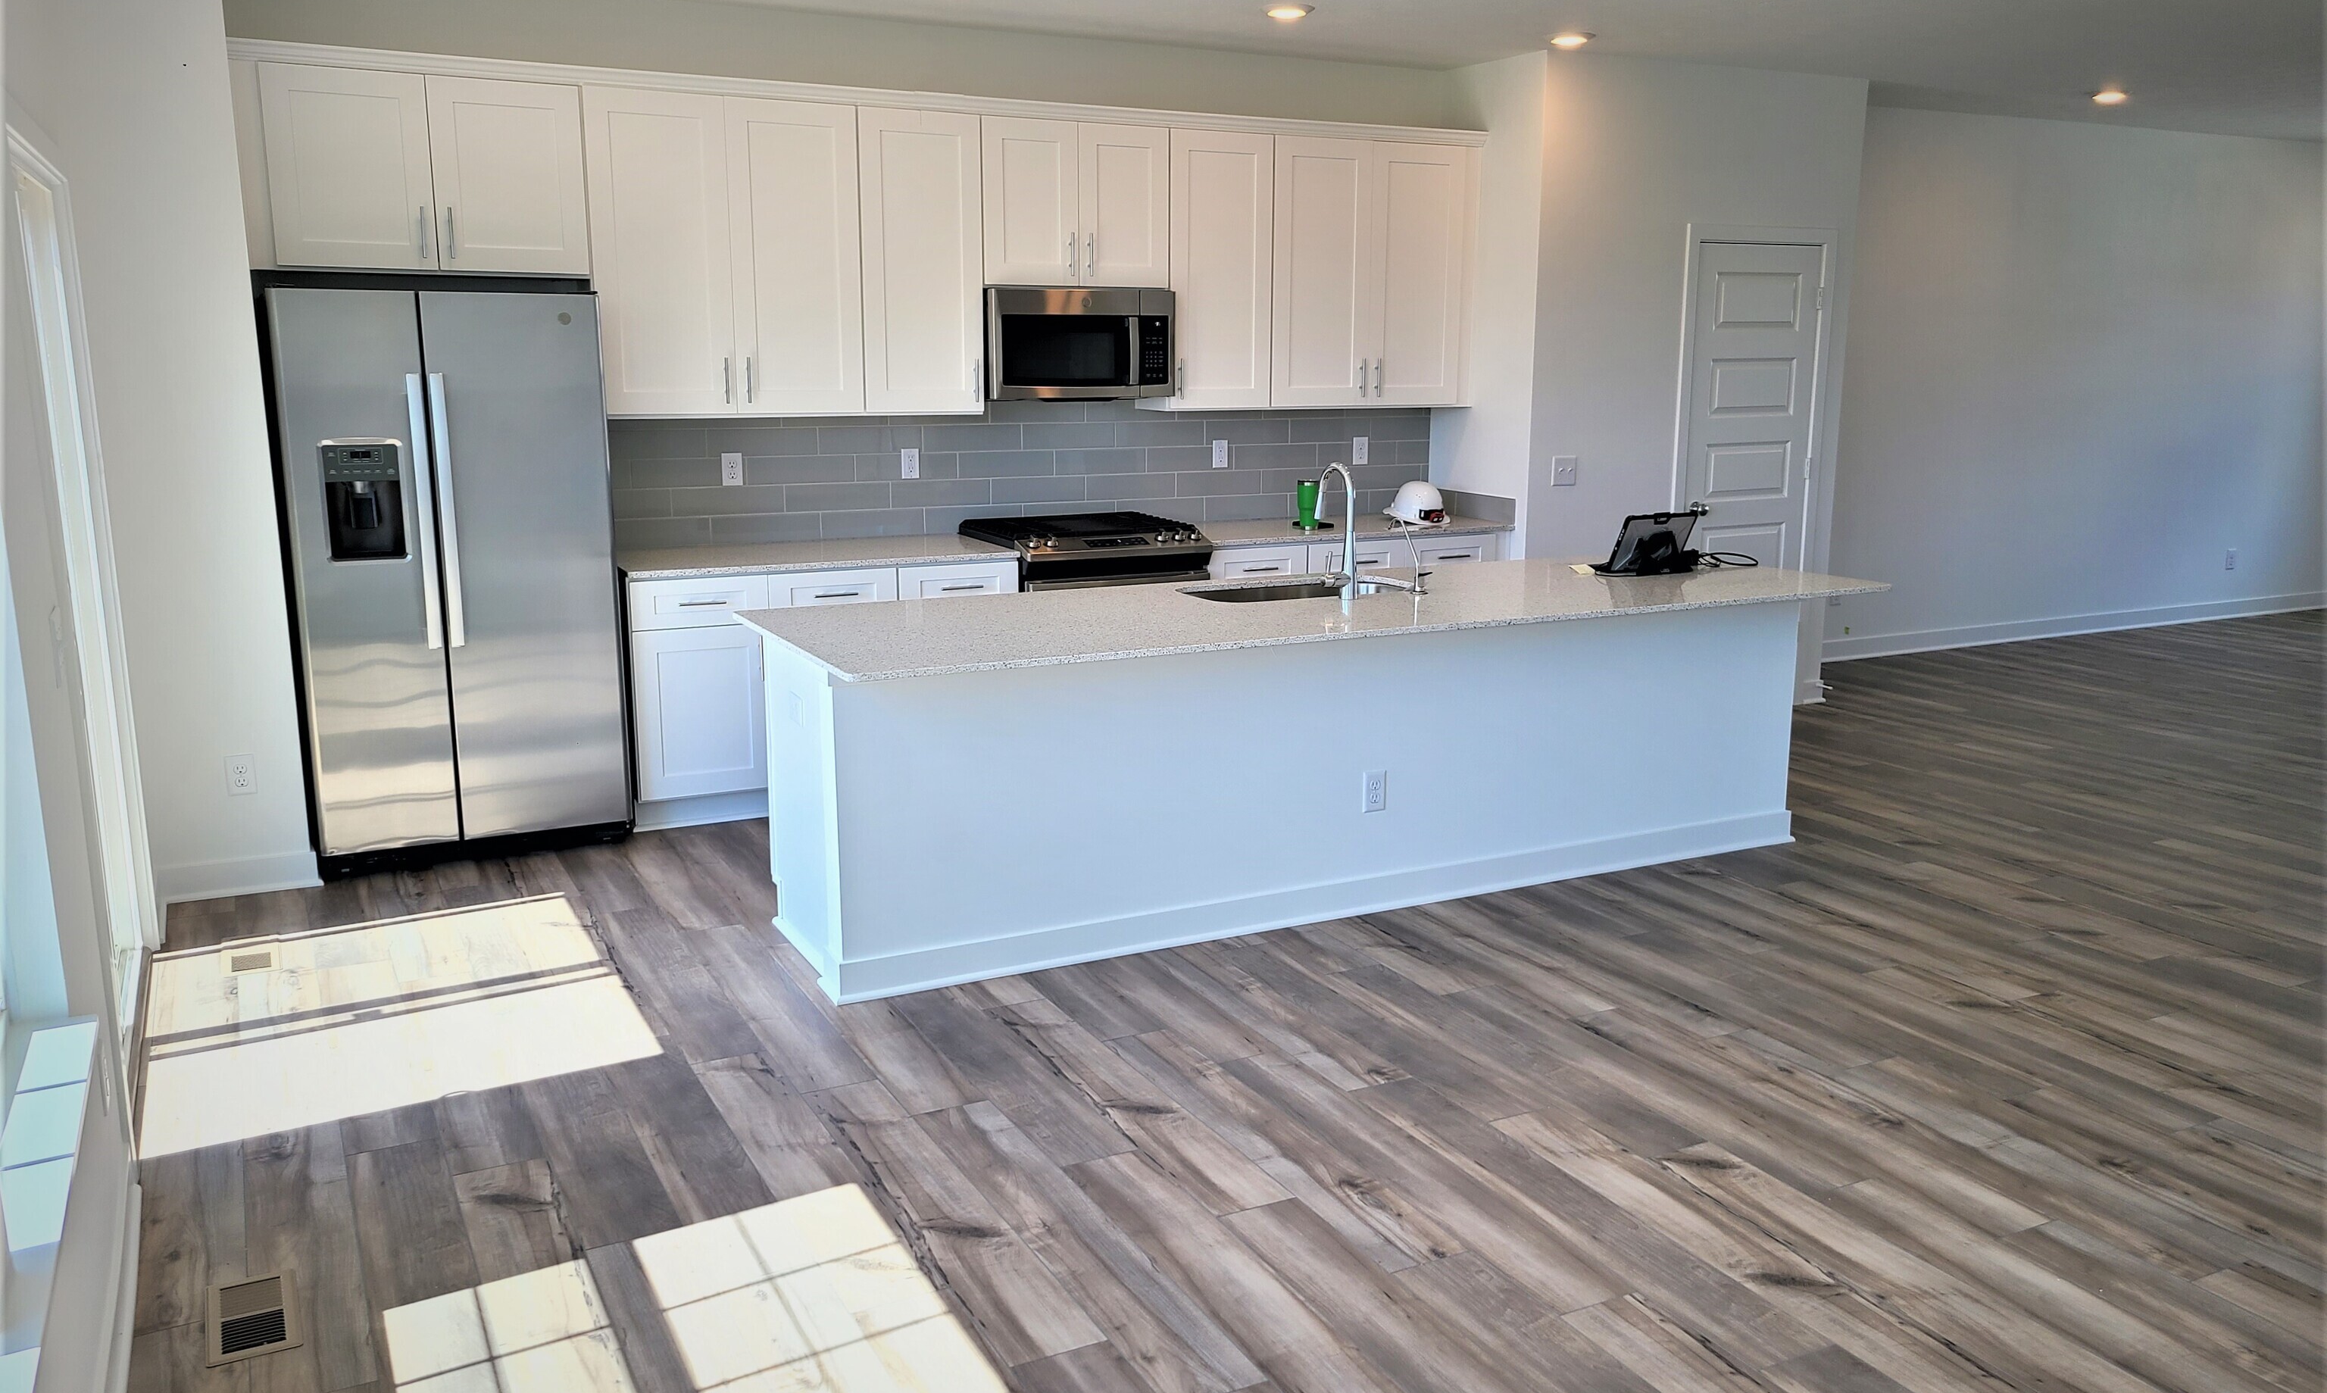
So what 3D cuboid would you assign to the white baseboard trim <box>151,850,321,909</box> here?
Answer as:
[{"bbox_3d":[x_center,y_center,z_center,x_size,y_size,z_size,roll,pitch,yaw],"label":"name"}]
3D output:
[{"bbox_3d":[-2.774,0.543,5.266,0.415,0.105,0.025,-6,13,-27],"label":"white baseboard trim"}]

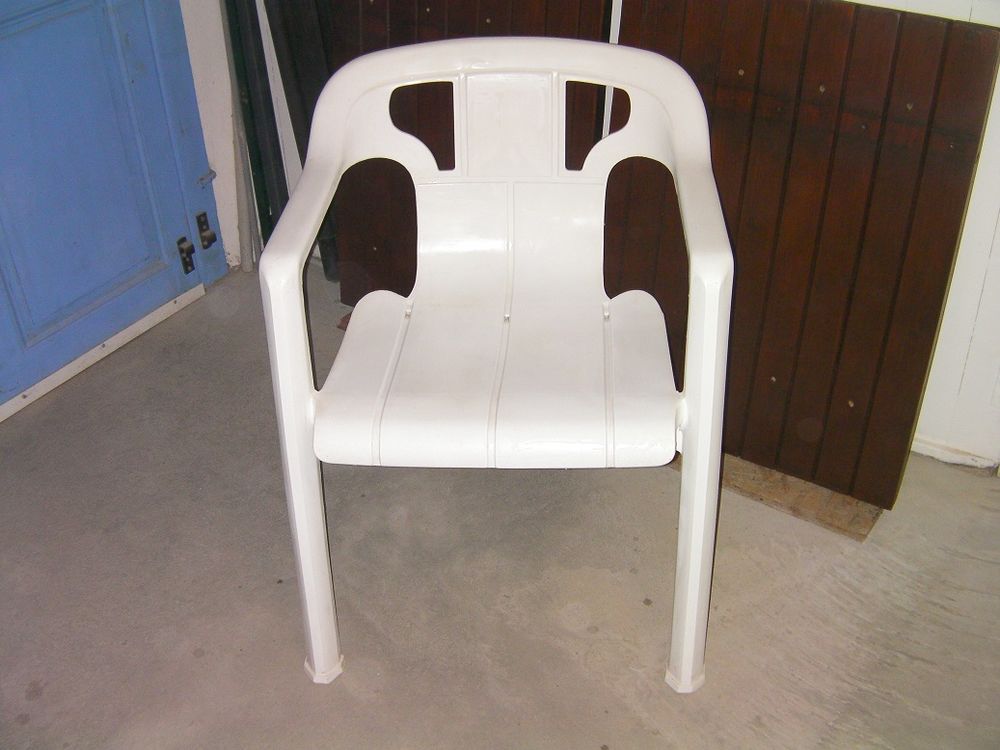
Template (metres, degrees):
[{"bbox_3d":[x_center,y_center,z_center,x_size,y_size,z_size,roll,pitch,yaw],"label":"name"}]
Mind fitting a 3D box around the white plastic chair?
[{"bbox_3d":[0.011,-0.032,1.575,0.567,0.775,0.565,0,32,4],"label":"white plastic chair"}]

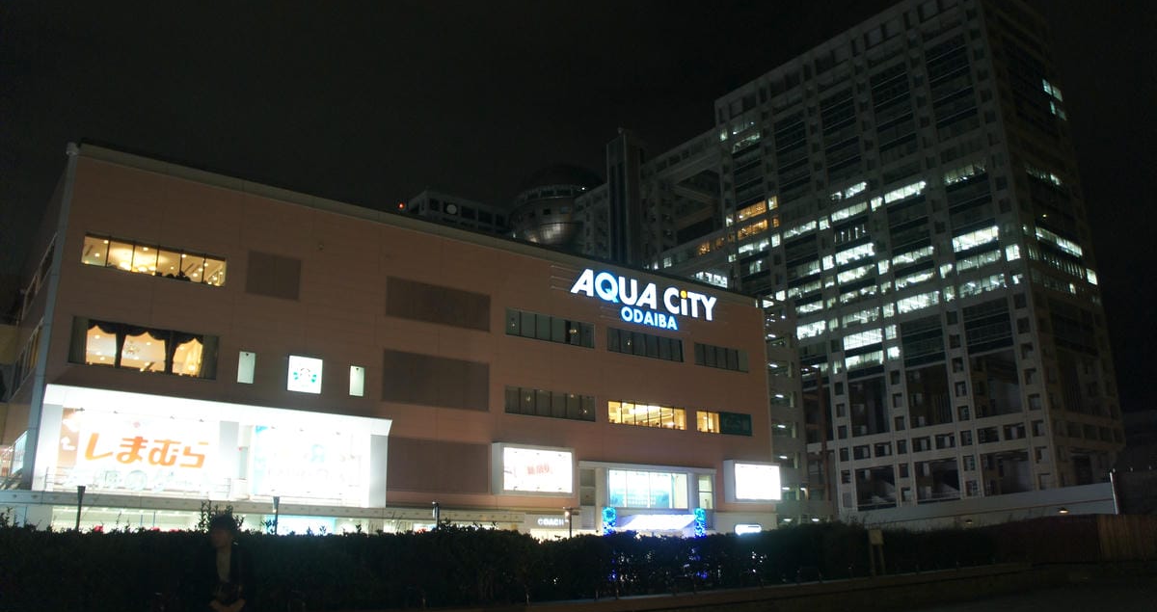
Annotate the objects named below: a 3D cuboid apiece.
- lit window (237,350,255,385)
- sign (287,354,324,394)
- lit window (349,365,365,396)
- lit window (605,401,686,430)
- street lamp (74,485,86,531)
[{"bbox_3d":[-17.704,3.327,46.307,0.866,1.691,0.150,11,-20,-35],"label":"lit window"},{"bbox_3d":[-15.151,3.847,48.186,1.971,1.984,0.200,11,-20,-35],"label":"sign"},{"bbox_3d":[-12.733,4.365,49.954,0.858,1.690,0.150,11,-20,-35],"label":"lit window"},{"bbox_3d":[5.092,7.981,62.928,7.630,1.588,0.200,11,-20,-35],"label":"lit window"},{"bbox_3d":[-16.708,8.036,28.528,0.280,4.200,0.400,11,-20,-35],"label":"street lamp"}]

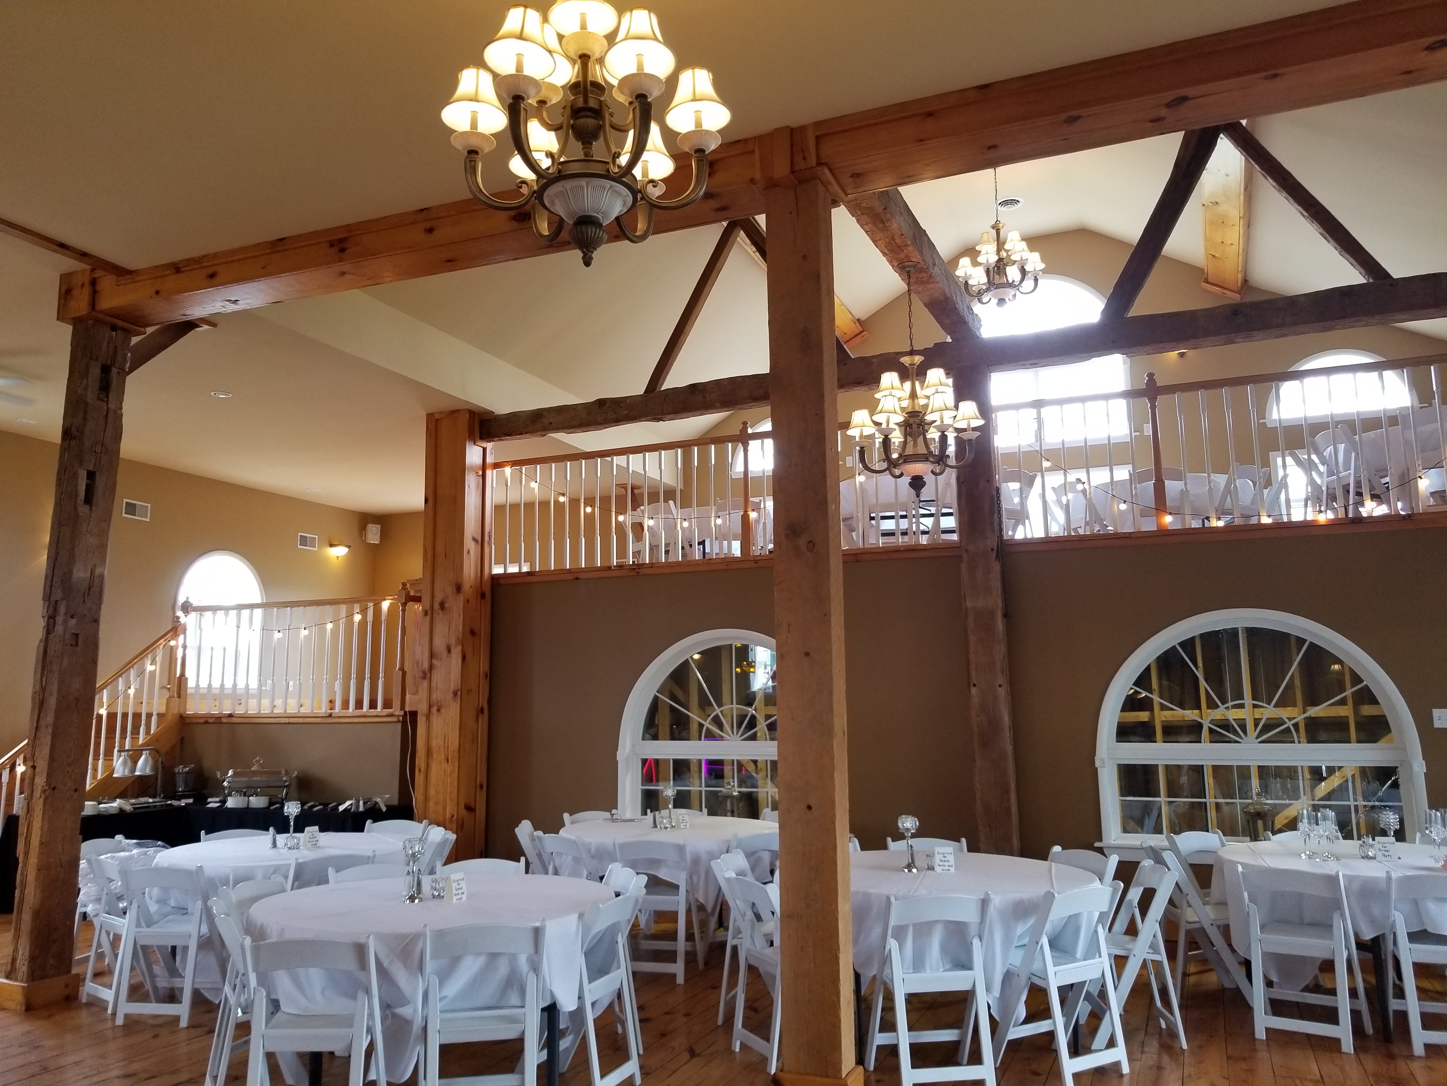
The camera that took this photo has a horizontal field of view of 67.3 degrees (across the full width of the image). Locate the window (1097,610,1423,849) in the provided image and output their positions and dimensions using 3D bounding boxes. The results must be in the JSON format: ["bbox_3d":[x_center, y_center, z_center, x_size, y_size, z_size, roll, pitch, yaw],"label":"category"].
[{"bbox_3d":[3.512,1.257,7.262,2.000,1.620,0.180,-4,-10,22],"label":"window"}]

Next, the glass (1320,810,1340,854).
[{"bbox_3d":[3.160,1.508,5.688,0.075,0.236,0.075,-4,-9,22],"label":"glass"}]

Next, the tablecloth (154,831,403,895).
[{"bbox_3d":[-2.572,2.179,6.387,1.540,0.765,1.540,-4,-9,22],"label":"tablecloth"}]

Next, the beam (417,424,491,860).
[{"bbox_3d":[-2.312,0.922,9.388,0.430,4.120,0.420,-4,-9,22],"label":"beam"}]

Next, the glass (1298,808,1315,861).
[{"bbox_3d":[2.966,1.482,5.562,0.070,0.240,0.070,-1,-9,0],"label":"glass"}]

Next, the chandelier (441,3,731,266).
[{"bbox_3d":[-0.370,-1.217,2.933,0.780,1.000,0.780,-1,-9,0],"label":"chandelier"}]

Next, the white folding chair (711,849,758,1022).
[{"bbox_3d":[0.226,2.027,5.580,0.470,0.780,0.450,-4,-9,19],"label":"white folding chair"}]

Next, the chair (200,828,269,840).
[{"bbox_3d":[-3.150,2.260,7.007,0.445,0.785,0.450,4,-10,-25],"label":"chair"}]

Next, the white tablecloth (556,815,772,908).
[{"bbox_3d":[-0.394,2.313,7.279,1.550,0.760,1.550,-1,-9,0],"label":"white tablecloth"}]

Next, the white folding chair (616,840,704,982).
[{"bbox_3d":[-0.379,2.165,6.502,0.445,0.780,0.460,-2,-9,12],"label":"white folding chair"}]

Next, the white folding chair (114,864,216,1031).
[{"bbox_3d":[-2.872,2.080,5.746,0.445,0.780,0.460,-1,-8,5],"label":"white folding chair"}]

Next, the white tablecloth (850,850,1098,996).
[{"bbox_3d":[1.030,1.961,5.172,1.540,0.765,1.540,-4,-9,22],"label":"white tablecloth"}]

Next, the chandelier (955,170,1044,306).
[{"bbox_3d":[2.408,-2.675,9.530,0.780,1.300,0.780,-4,-10,22],"label":"chandelier"}]

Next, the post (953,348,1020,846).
[{"bbox_3d":[1.878,0.662,7.762,0.250,4.120,0.250,-4,-10,22],"label":"post"}]

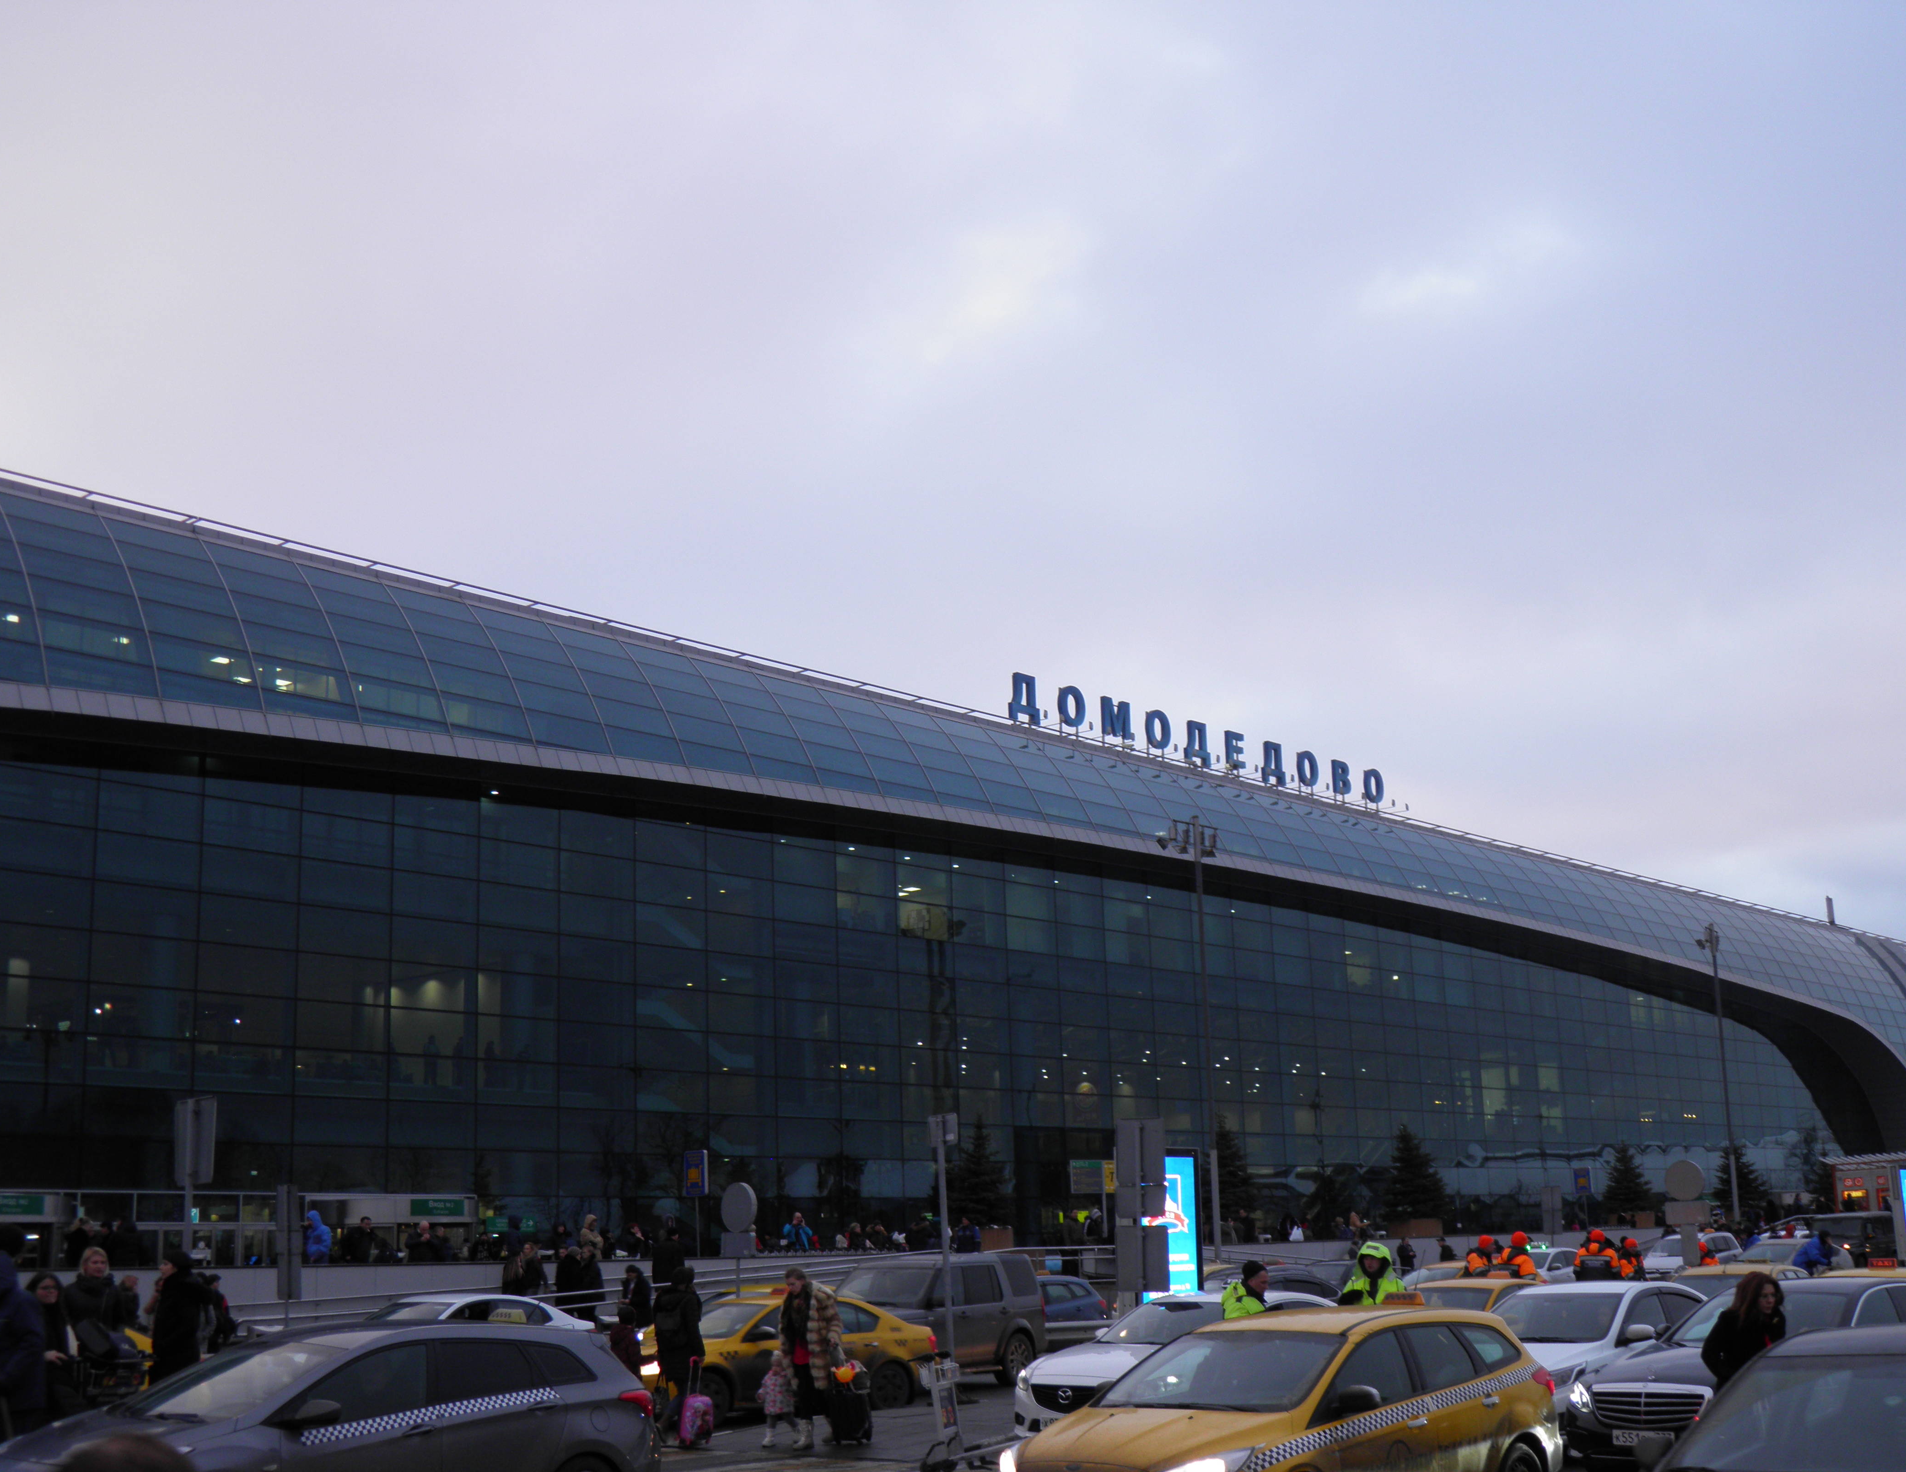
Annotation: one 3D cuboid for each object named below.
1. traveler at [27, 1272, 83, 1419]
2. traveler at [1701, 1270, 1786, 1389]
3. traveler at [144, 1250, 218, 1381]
[{"bbox_3d":[-6.891,4.908,16.812,0.520,1.620,0.450,11,-18,-43],"label":"traveler"},{"bbox_3d":[4.938,4.118,13.513,0.450,1.620,0.500,-11,-17,36],"label":"traveler"},{"bbox_3d":[-6.435,5.131,18.303,0.500,1.700,0.550,-4,-14,12],"label":"traveler"}]

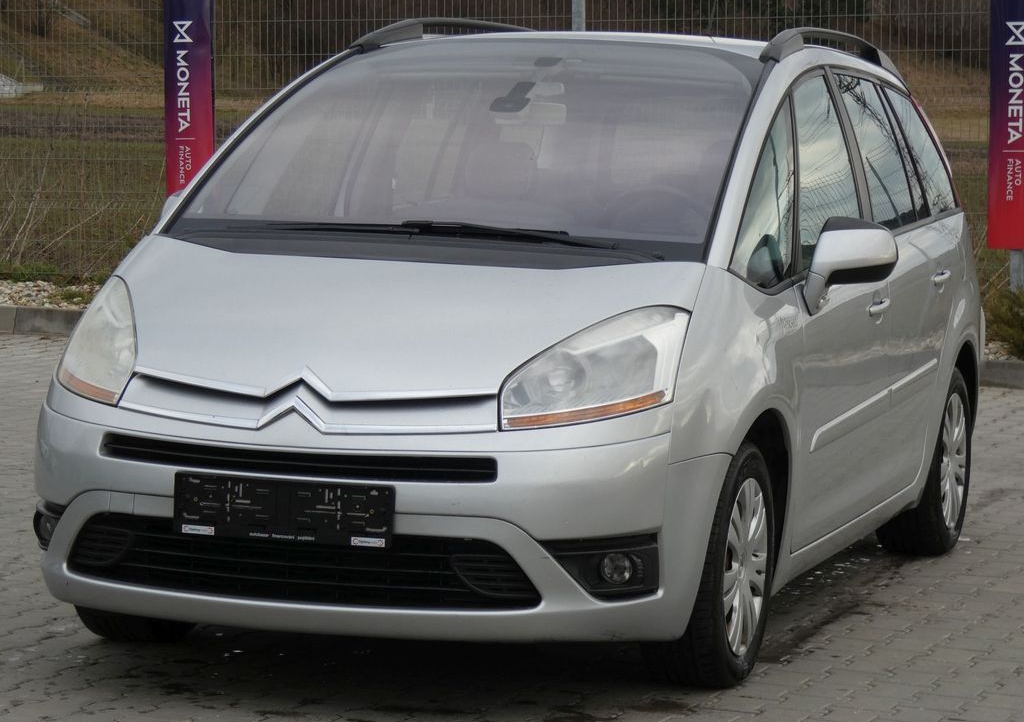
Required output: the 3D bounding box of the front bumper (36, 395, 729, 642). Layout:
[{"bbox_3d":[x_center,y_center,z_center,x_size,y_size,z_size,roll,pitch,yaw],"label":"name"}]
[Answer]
[{"bbox_3d":[-0.416,0.359,7.726,1.760,0.530,0.640,3,5,18],"label":"front bumper"}]

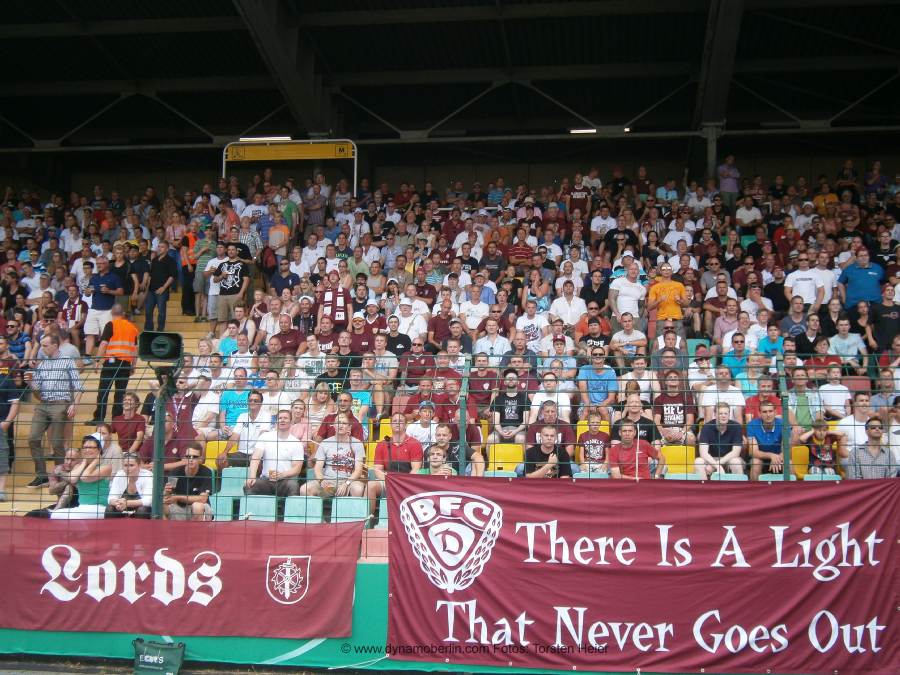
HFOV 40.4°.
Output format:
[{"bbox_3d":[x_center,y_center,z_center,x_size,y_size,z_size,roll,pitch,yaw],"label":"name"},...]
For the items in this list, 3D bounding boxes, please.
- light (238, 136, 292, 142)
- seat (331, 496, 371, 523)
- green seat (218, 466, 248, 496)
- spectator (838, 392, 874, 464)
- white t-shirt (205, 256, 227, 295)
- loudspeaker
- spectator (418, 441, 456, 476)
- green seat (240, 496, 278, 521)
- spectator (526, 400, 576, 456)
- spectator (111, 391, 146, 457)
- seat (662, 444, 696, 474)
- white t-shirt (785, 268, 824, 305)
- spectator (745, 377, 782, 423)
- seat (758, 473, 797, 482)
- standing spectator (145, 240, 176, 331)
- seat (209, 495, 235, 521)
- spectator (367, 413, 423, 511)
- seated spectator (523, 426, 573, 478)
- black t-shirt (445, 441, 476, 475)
[{"bbox_3d":[-4.806,-5.153,31.800,1.530,0.100,0.150,0,-6,9],"label":"light"},{"bbox_3d":[-1.088,1.894,12.836,0.430,0.400,0.430,0,-6,9],"label":"seat"},{"bbox_3d":[-2.431,1.650,13.505,0.420,0.420,0.420,0,-5,7],"label":"green seat"},{"bbox_3d":[4.422,1.226,13.255,0.520,1.280,0.750,0,-5,7],"label":"spectator"},{"bbox_3d":[-4.055,-1.064,21.500,0.520,0.700,0.320,1,-4,-6],"label":"white t-shirt"},{"bbox_3d":[-2.440,0.076,10.300,0.360,0.240,0.340,1,-4,-9],"label":"loudspeaker"},{"bbox_3d":[-0.140,1.704,12.304,0.500,1.273,0.750,0,-7,7],"label":"spectator"},{"bbox_3d":[-2.033,1.864,12.644,0.420,0.420,0.420,0,-5,7],"label":"green seat"},{"bbox_3d":[1.136,1.295,13.949,0.540,1.180,0.750,0,-6,9],"label":"spectator"},{"bbox_3d":[-3.874,1.266,14.705,0.480,1.240,0.750,0,-6,12],"label":"spectator"},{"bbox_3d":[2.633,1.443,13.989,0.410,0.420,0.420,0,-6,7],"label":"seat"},{"bbox_3d":[5.688,-0.859,19.416,0.600,0.640,0.300,0,-5,7],"label":"white t-shirt"},{"bbox_3d":[3.776,1.052,14.590,0.520,1.190,0.800,0,-7,7],"label":"spectator"},{"bbox_3d":[3.480,1.652,12.880,0.430,0.420,0.440,0,-4,8],"label":"seat"},{"bbox_3d":[-5.236,-0.873,22.100,0.580,1.732,0.420,-3,-8,25],"label":"standing spectator"},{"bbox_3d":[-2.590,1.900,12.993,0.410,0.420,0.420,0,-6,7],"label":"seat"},{"bbox_3d":[-0.621,1.461,13.286,0.580,1.311,0.800,0,-7,7],"label":"spectator"},{"bbox_3d":[1.062,1.524,13.058,0.520,1.167,0.800,0,-7,7],"label":"seated spectator"},{"bbox_3d":[0.005,1.402,13.284,0.520,0.600,0.340,-1,-4,14],"label":"black t-shirt"}]

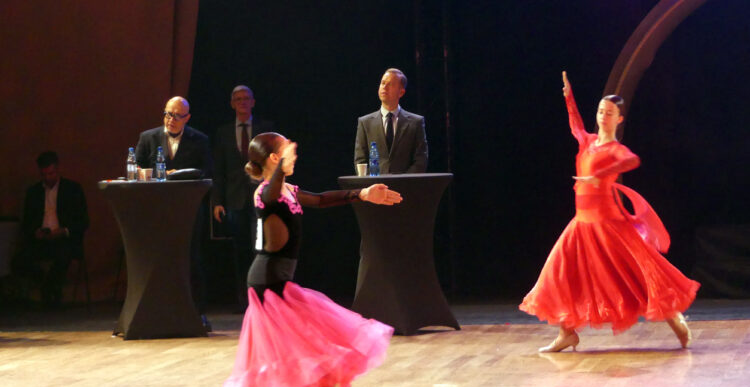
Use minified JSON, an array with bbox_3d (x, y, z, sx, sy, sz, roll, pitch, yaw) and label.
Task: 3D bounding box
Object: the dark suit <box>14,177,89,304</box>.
[{"bbox_3d":[-2.589,0.376,27.750,0.590,1.030,0.700,-1,2,10],"label":"dark suit"}]

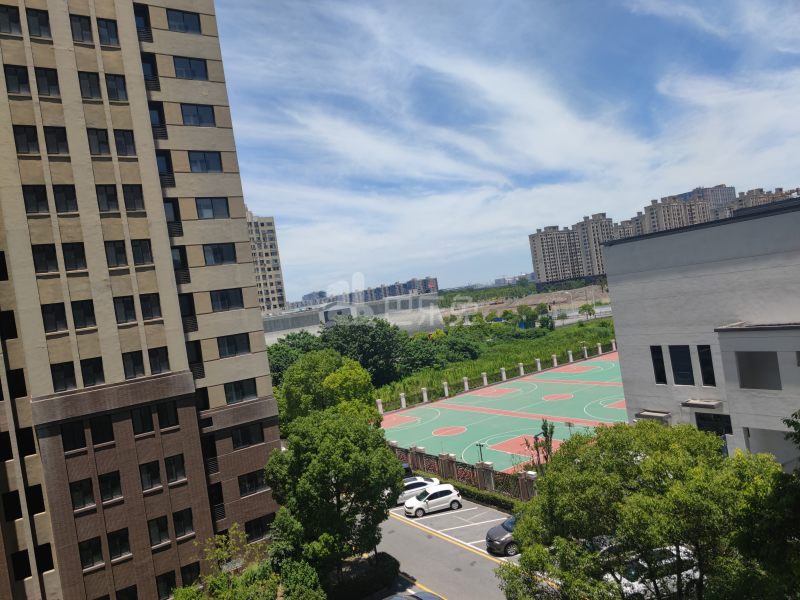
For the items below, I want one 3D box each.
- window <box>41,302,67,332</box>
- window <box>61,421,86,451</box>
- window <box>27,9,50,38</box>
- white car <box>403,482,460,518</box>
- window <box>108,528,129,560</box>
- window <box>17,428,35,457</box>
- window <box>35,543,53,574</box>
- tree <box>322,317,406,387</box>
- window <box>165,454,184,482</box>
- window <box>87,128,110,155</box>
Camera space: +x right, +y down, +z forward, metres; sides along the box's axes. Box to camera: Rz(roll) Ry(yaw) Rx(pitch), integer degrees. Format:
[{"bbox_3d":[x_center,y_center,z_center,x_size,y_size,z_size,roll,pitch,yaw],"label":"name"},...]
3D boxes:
[{"bbox_3d":[-16.738,0.893,28.046,0.956,1.367,0.150,-9,1,-35],"label":"window"},{"bbox_3d":[-16.129,6.696,28.501,0.971,1.379,0.150,-9,1,-35],"label":"window"},{"bbox_3d":[-17.827,-13.613,28.520,0.935,1.367,0.150,-9,1,-35],"label":"window"},{"bbox_3d":[2.206,13.520,39.270,3.980,1.470,1.690,-9,0,-12],"label":"white car"},{"bbox_3d":[-14.094,12.289,29.090,0.938,1.344,0.150,-9,1,-35],"label":"window"},{"bbox_3d":[-18.334,7.001,28.302,0.720,1.367,0.150,-9,1,-35],"label":"window"},{"bbox_3d":[-17.963,13.077,29.218,0.700,1.403,0.150,-9,1,-35],"label":"window"},{"bbox_3d":[-6.238,8.841,96.112,13.000,11.400,11.500,-8,1,0],"label":"tree"},{"bbox_3d":[-12.157,9.145,31.360,0.982,1.398,0.150,-9,1,-35],"label":"window"},{"bbox_3d":[-15.703,-8.251,30.130,0.949,1.379,0.150,-9,1,-35],"label":"window"}]

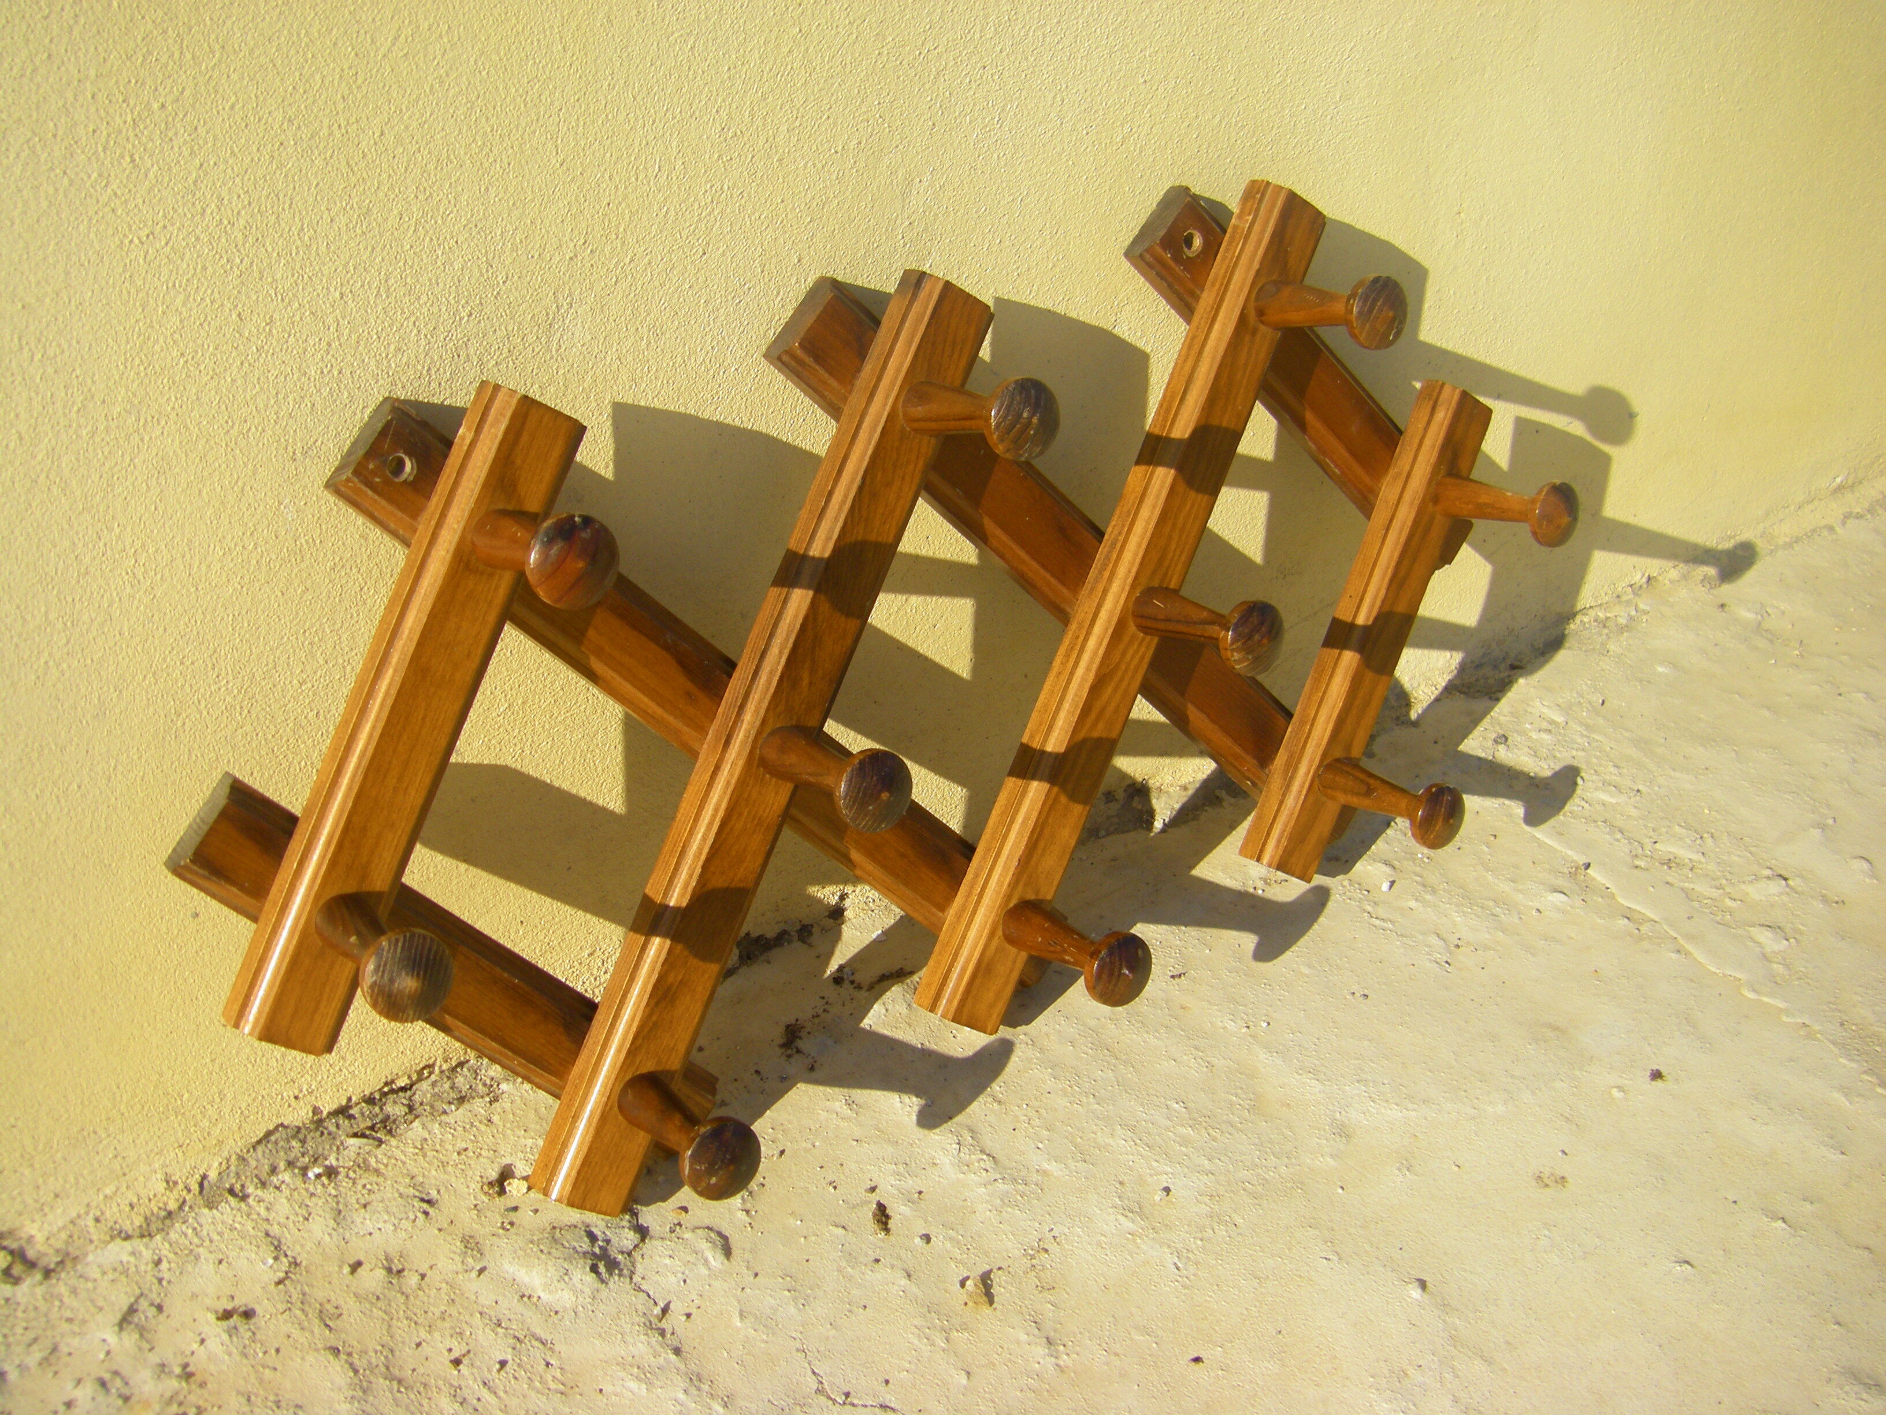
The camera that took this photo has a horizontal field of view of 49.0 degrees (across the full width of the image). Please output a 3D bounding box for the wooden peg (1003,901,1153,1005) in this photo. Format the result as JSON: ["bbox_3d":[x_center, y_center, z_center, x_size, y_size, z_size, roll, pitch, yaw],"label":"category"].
[{"bbox_3d":[0.049,0.089,0.758,0.028,0.028,0.062,-22,21,-29],"label":"wooden peg"}]

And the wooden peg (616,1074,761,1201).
[{"bbox_3d":[-0.084,0.140,0.683,0.028,0.028,0.062,-21,19,-28],"label":"wooden peg"}]

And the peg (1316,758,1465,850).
[{"bbox_3d":[0.181,0.038,0.833,0.028,0.028,0.062,-22,23,-28],"label":"peg"}]

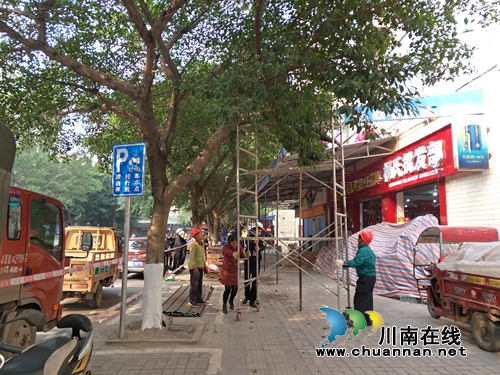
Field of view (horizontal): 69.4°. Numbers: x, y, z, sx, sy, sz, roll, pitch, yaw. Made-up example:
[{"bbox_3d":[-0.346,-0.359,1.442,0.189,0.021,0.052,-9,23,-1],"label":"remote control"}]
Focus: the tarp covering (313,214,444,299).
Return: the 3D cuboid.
[{"bbox_3d":[3.760,2.066,11.734,1.900,2.020,7.000,1,-7,-4],"label":"tarp covering"}]

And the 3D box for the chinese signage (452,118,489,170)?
[{"bbox_3d":[5.697,-1.083,9.307,0.820,1.270,0.180,0,-7,-3],"label":"chinese signage"}]

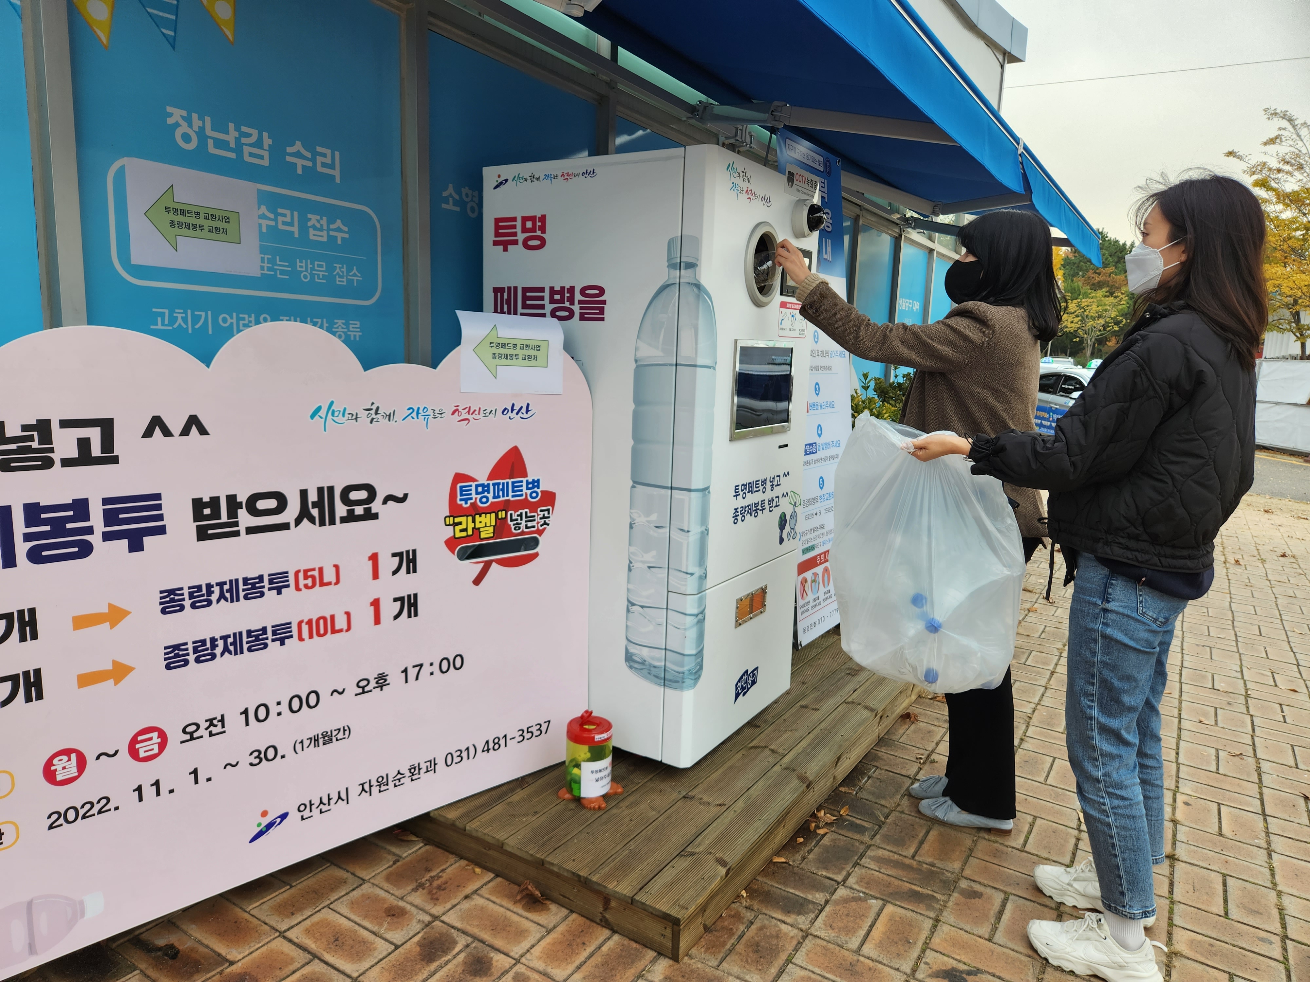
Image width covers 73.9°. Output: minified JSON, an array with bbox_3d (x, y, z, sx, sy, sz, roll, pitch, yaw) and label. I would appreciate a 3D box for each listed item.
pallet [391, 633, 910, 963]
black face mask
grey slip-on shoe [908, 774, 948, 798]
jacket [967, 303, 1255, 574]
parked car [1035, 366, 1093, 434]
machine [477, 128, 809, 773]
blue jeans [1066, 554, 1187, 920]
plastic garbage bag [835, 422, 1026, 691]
[{"bbox_3d":[0.096,0.751,2.916,1.109,0.094,1.959,8,11,31],"label":"pallet"},{"bbox_3d":[0.821,-0.548,2.292,0.118,0.130,0.135,7,11,28],"label":"black face mask"},{"bbox_3d":[0.847,0.859,2.470,0.250,0.080,0.090,10,12,39],"label":"grey slip-on shoe"},{"bbox_3d":[0.941,-0.126,1.810,0.506,0.526,0.526,10,12,39],"label":"jacket"},{"bbox_3d":[7.950,-1.490,15.700,1.850,1.470,4.800,2,9,1],"label":"parked car"},{"bbox_3d":[-0.006,-0.129,2.796,0.776,1.658,0.753,8,11,31],"label":"machine"},{"bbox_3d":[1.004,0.456,1.866,0.263,0.860,0.374,10,12,41],"label":"blue jeans"},{"bbox_3d":[0.616,0.157,2.005,0.435,0.638,0.405,8,11,31],"label":"plastic garbage bag"}]

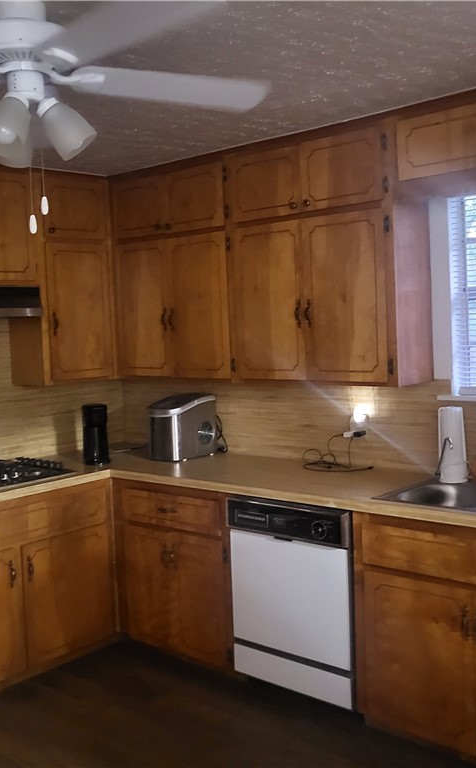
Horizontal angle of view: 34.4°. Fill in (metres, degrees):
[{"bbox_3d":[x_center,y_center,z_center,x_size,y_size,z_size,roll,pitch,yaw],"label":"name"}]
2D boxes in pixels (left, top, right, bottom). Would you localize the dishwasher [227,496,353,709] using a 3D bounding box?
[{"bbox_3d":[0.402,0.869,3.445,0.602,0.808,0.630,1,5,39],"label":"dishwasher"}]

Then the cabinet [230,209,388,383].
[{"bbox_3d":[0.384,-0.363,3.375,0.815,0.698,0.310,1,6,41],"label":"cabinet"}]

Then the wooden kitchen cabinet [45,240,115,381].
[{"bbox_3d":[-0.941,-0.387,4.175,0.300,0.750,0.455,1,5,39],"label":"wooden kitchen cabinet"}]

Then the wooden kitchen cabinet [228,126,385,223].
[{"bbox_3d":[0.361,-0.878,3.339,0.820,0.315,0.310,1,6,41],"label":"wooden kitchen cabinet"}]

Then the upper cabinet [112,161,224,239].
[{"bbox_3d":[-0.287,-0.939,4.068,0.820,0.330,0.330,1,5,39],"label":"upper cabinet"}]

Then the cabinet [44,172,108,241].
[{"bbox_3d":[-0.960,-0.928,4.136,0.300,0.335,0.455,1,5,39],"label":"cabinet"}]

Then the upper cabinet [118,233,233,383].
[{"bbox_3d":[-0.266,-0.399,4.106,0.825,0.735,0.330,1,5,39],"label":"upper cabinet"}]

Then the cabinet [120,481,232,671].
[{"bbox_3d":[-0.094,0.829,3.704,0.695,0.775,0.620,1,6,41],"label":"cabinet"}]

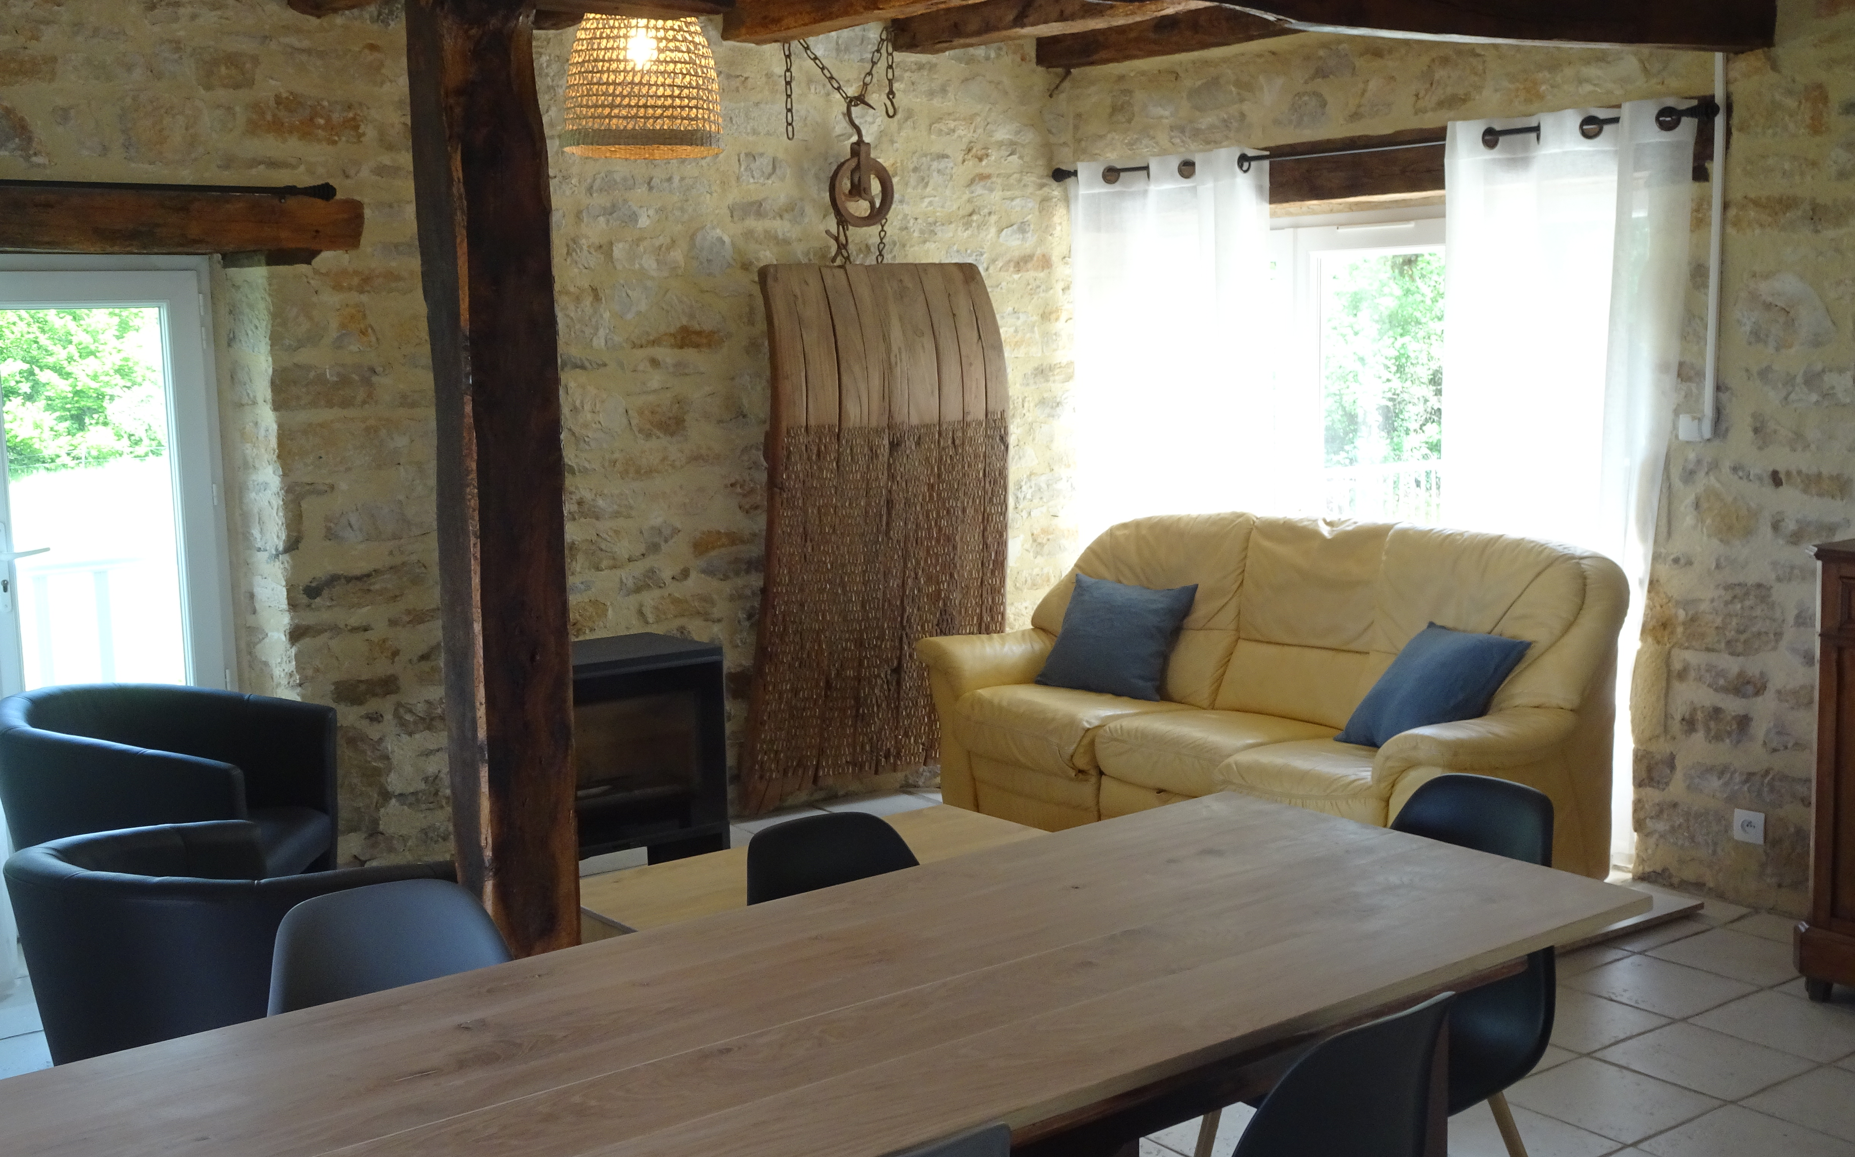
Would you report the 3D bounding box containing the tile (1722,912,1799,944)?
[{"bbox_3d":[2.212,0.903,4.864,0.240,0.010,0.330,-6,8,-35],"label":"tile"}]

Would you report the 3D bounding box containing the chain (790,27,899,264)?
[{"bbox_3d":[-0.261,-1.372,6.117,0.367,0.736,0.120,-6,8,-35],"label":"chain"}]

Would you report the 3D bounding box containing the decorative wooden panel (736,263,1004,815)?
[{"bbox_3d":[-0.152,-0.137,6.396,0.930,1.770,0.200,-5,7,-28],"label":"decorative wooden panel"}]

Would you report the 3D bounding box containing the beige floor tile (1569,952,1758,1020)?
[{"bbox_3d":[1.703,0.955,4.499,0.330,0.010,0.330,-6,8,-35],"label":"beige floor tile"}]

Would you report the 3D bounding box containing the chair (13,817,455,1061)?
[{"bbox_3d":[-1.206,0.776,3.428,0.710,0.730,0.690,3,8,29],"label":"chair"}]

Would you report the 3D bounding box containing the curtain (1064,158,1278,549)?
[{"bbox_3d":[0.794,-0.315,6.322,0.120,2.100,0.833,-7,9,-42],"label":"curtain"}]

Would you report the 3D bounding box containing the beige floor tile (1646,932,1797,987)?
[{"bbox_3d":[1.973,0.926,4.692,0.330,0.010,0.330,-6,8,-35],"label":"beige floor tile"}]

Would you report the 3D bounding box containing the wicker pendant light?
[{"bbox_3d":[-0.645,-1.135,4.317,0.360,0.350,0.360,0,7,6],"label":"wicker pendant light"}]

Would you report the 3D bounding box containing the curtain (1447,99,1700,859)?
[{"bbox_3d":[1.753,-0.227,5.336,0.691,2.052,0.140,5,9,42],"label":"curtain"}]

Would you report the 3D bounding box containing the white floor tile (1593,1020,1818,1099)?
[{"bbox_3d":[1.630,1.012,4.041,0.330,0.010,0.330,-6,8,-35],"label":"white floor tile"}]

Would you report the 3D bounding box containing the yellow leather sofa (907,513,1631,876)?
[{"bbox_3d":[0.955,0.344,5.624,0.939,0.970,1.912,-7,9,-42],"label":"yellow leather sofa"}]

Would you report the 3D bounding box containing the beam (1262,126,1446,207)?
[{"bbox_3d":[1.362,-1.233,5.848,0.200,0.190,2.254,-7,9,-42],"label":"beam"}]

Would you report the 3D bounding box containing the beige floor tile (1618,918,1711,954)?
[{"bbox_3d":[1.779,0.898,4.961,0.330,0.010,0.330,-6,8,-35],"label":"beige floor tile"}]

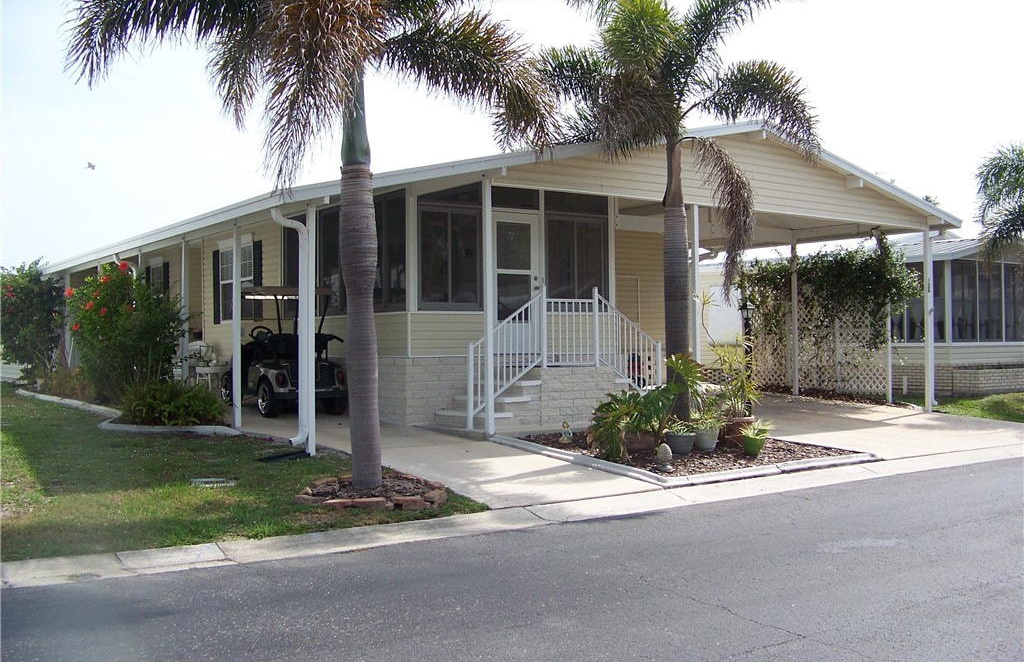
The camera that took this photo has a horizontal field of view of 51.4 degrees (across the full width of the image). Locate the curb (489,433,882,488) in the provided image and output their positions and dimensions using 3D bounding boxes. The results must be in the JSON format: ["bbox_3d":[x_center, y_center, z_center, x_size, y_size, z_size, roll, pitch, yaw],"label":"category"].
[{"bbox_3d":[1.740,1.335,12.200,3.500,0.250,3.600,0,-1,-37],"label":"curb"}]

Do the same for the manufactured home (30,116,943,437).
[{"bbox_3d":[-0.900,-0.770,20.250,12.700,4.350,12.400,0,-1,-36],"label":"manufactured home"}]

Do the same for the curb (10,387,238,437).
[{"bbox_3d":[-6.600,1.200,16.700,1.250,0.300,9.500,0,-1,-36],"label":"curb"}]

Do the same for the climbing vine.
[{"bbox_3d":[6.250,-0.780,21.200,0.800,2.200,4.000,0,-1,-36],"label":"climbing vine"}]

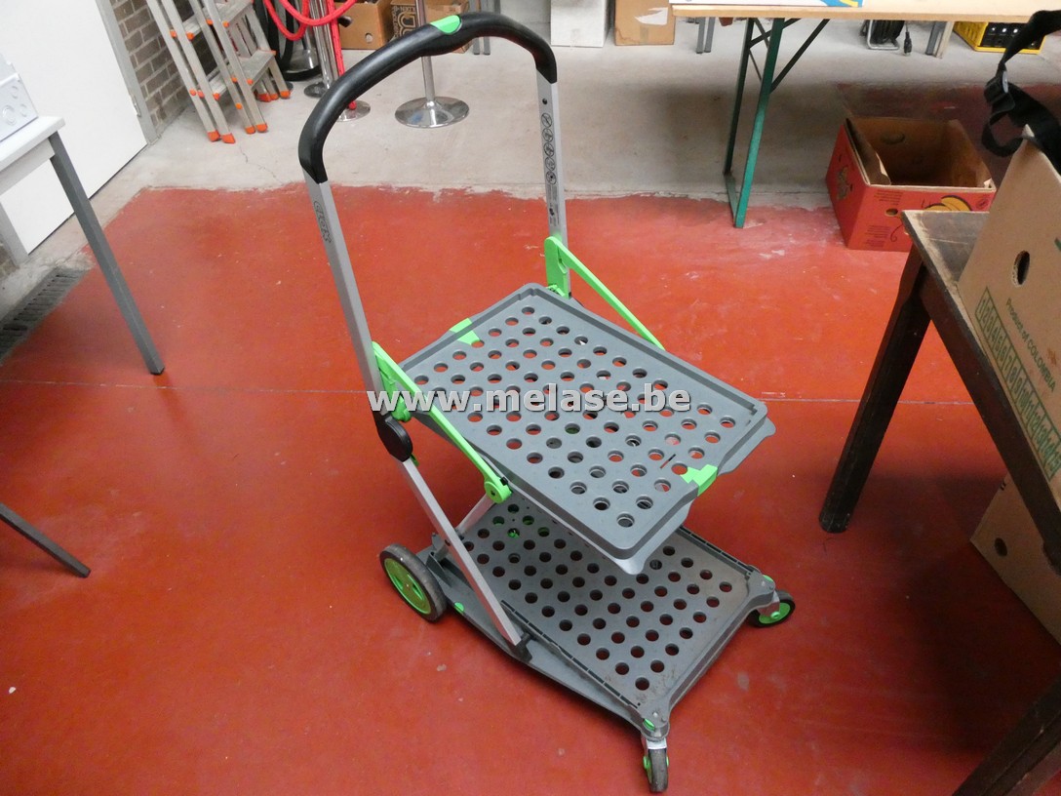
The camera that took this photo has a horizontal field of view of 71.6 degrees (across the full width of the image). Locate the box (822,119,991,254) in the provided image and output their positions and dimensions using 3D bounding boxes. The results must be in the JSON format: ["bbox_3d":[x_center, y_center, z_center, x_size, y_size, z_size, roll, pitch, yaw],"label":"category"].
[{"bbox_3d":[1.349,-0.770,2.663,0.394,0.244,0.556,6,42,8],"label":"box"}]

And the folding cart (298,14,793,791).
[{"bbox_3d":[0.116,0.024,1.159,0.673,1.053,0.542,32,52,31],"label":"folding cart"}]

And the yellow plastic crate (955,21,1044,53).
[{"bbox_3d":[2.711,-2.186,4.203,0.340,0.290,0.377,3,41,5],"label":"yellow plastic crate"}]

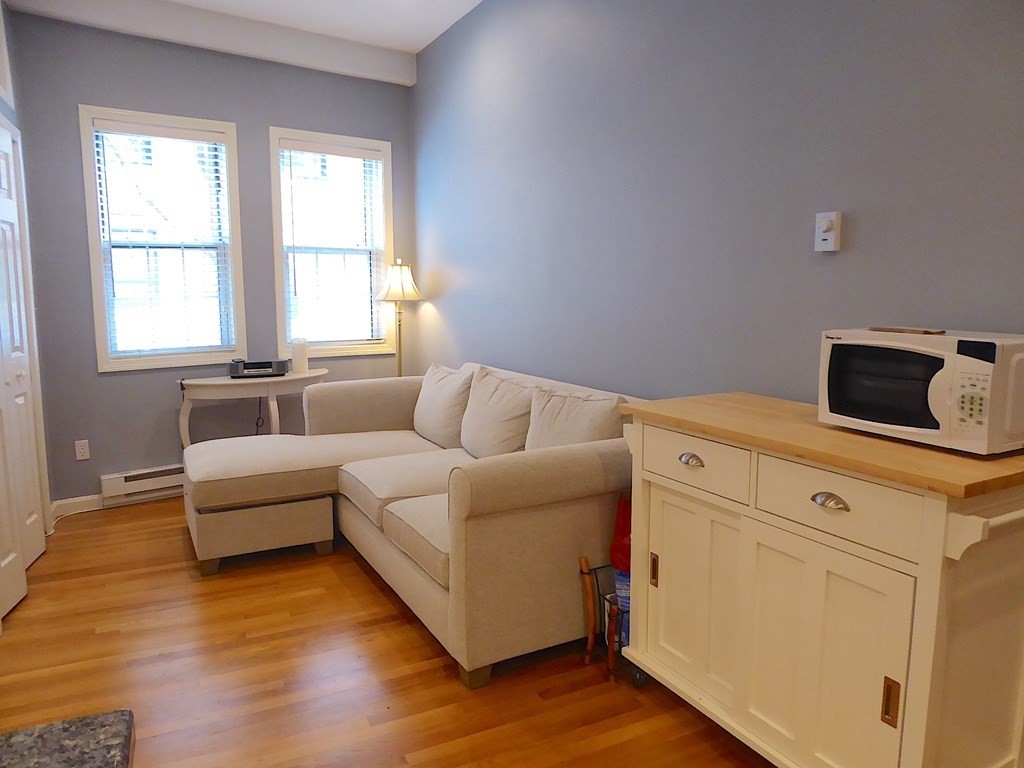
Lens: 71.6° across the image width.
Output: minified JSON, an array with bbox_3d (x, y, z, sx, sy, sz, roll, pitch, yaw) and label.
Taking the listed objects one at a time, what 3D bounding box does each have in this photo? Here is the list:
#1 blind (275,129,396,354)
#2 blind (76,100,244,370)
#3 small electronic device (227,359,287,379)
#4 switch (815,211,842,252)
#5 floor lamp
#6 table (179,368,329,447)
[{"bbox_3d":[-1.216,-0.946,4.933,0.827,1.479,0.071,-4,8,-33],"label":"blind"},{"bbox_3d":[-2.106,-0.862,4.366,0.823,1.497,0.071,-4,8,-33],"label":"blind"},{"bbox_3d":[-1.603,-0.092,4.498,0.350,0.104,0.203,-4,8,-33],"label":"small electronic device"},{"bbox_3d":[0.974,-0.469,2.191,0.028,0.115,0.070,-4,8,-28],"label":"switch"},{"bbox_3d":[-0.777,-0.099,4.992,0.365,1.548,0.365,-4,8,-33],"label":"floor lamp"},{"bbox_3d":[-1.569,0.347,4.563,0.965,0.759,0.406,-4,8,-33],"label":"table"}]

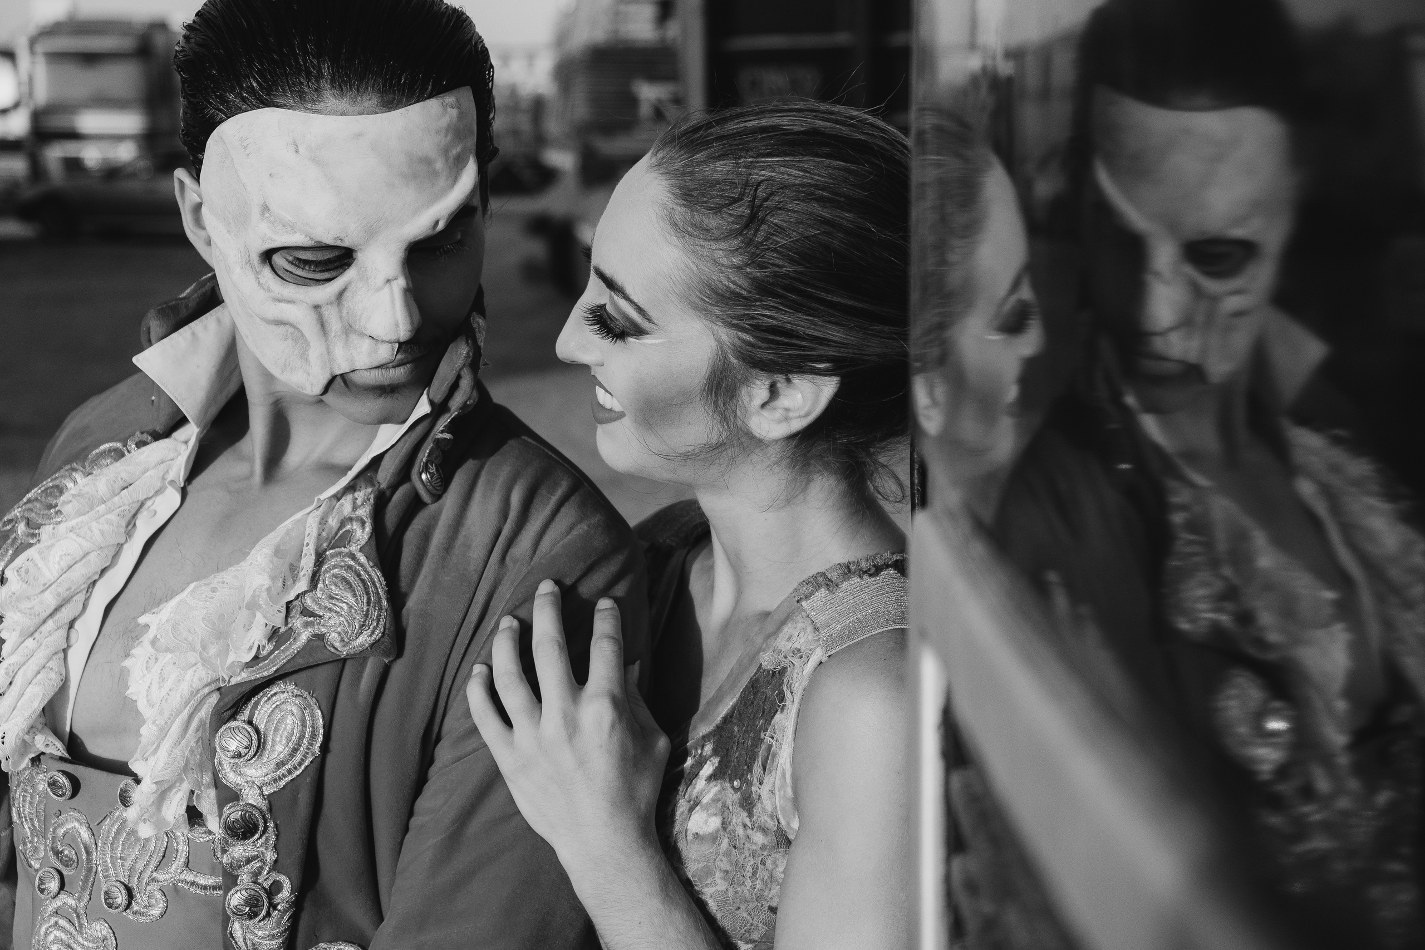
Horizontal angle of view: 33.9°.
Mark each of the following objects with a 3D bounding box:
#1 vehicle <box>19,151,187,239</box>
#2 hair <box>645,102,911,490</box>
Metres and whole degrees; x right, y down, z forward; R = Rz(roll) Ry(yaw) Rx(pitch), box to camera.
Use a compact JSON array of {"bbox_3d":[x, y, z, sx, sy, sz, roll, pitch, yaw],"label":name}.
[{"bbox_3d":[-9.150,-4.550,38.000,4.300,1.450,1.750,0,8,-3],"label":"vehicle"},{"bbox_3d":[0.048,-0.103,1.380,0.190,0.235,0.170,3,10,-12],"label":"hair"}]

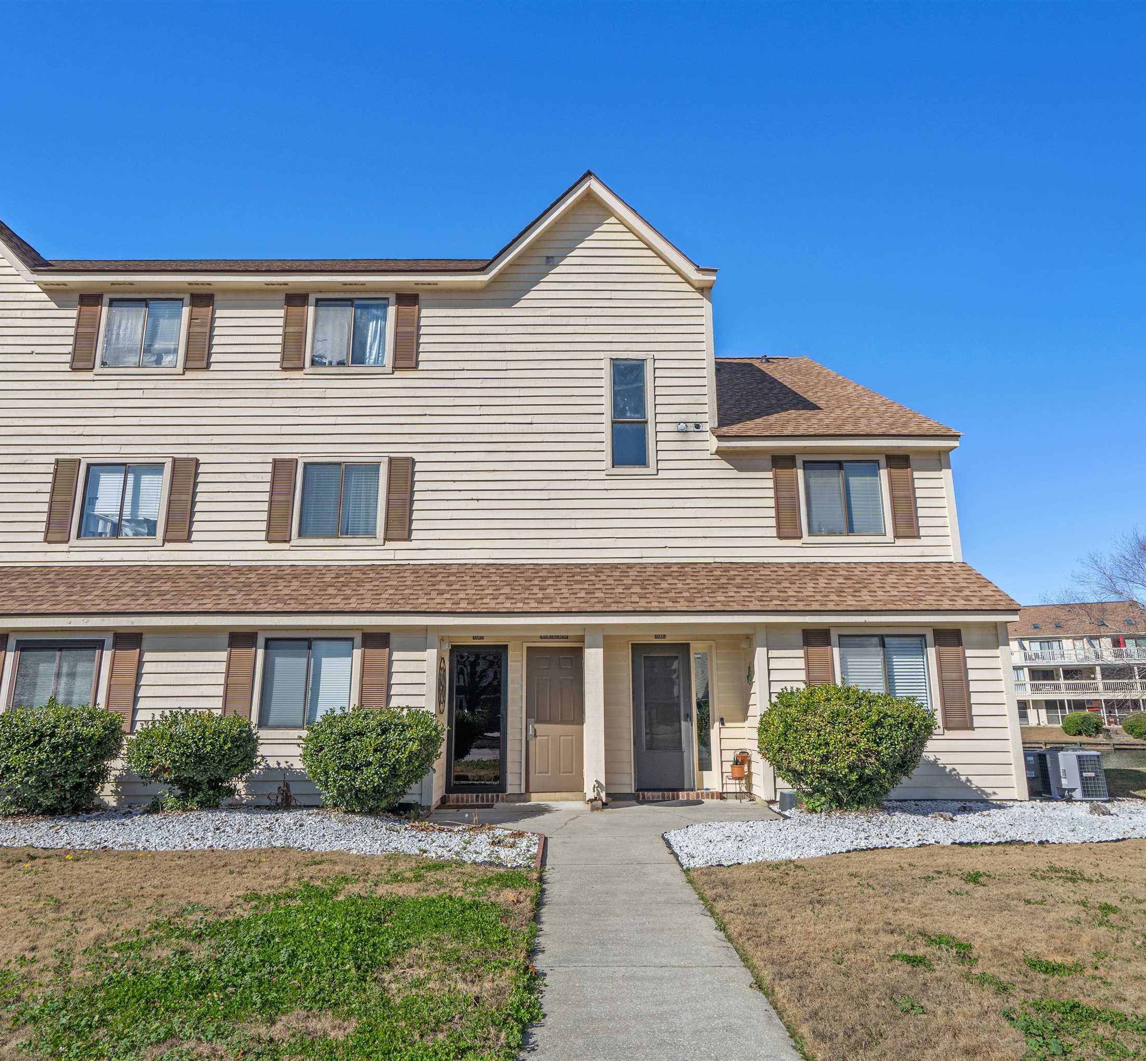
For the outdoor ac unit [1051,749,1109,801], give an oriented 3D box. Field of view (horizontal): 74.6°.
[{"bbox_3d":[6.923,3.373,10.472,0.620,0.640,0.620,0,-13,-1],"label":"outdoor ac unit"}]

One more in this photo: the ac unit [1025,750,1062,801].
[{"bbox_3d":[6.870,3.470,10.911,0.620,0.640,0.620,0,-13,-1],"label":"ac unit"}]

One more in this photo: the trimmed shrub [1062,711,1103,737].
[{"bbox_3d":[34.373,13.092,50.635,2.550,1.600,2.200,0,-13,-1],"label":"trimmed shrub"}]

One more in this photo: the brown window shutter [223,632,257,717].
[{"bbox_3d":[-4.435,2.008,9.988,0.380,1.300,0.040,0,-13,-1],"label":"brown window shutter"}]

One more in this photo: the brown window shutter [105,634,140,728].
[{"bbox_3d":[-6.061,2.045,10.099,0.380,1.320,0.040,0,-13,-1],"label":"brown window shutter"}]

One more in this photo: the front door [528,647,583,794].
[{"bbox_3d":[-0.251,2.732,10.936,0.810,2.040,0.050,0,-13,-1],"label":"front door"}]

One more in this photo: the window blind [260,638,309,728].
[{"bbox_3d":[-3.852,2.040,10.078,0.670,1.160,0.040,0,-13,-1],"label":"window blind"}]

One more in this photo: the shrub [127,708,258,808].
[{"bbox_3d":[-4.578,2.790,9.075,1.480,1.200,1.350,0,-13,-1],"label":"shrub"}]

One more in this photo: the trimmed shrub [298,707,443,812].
[{"bbox_3d":[-2.364,2.699,8.806,1.640,1.160,1.480,0,-13,-1],"label":"trimmed shrub"}]

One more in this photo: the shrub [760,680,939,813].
[{"bbox_3d":[3.285,2.613,9.076,2.100,1.500,1.800,0,-13,-1],"label":"shrub"}]

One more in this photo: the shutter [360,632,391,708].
[{"bbox_3d":[-2.646,2.004,10.003,0.375,1.300,0.040,0,-13,-1],"label":"shutter"}]

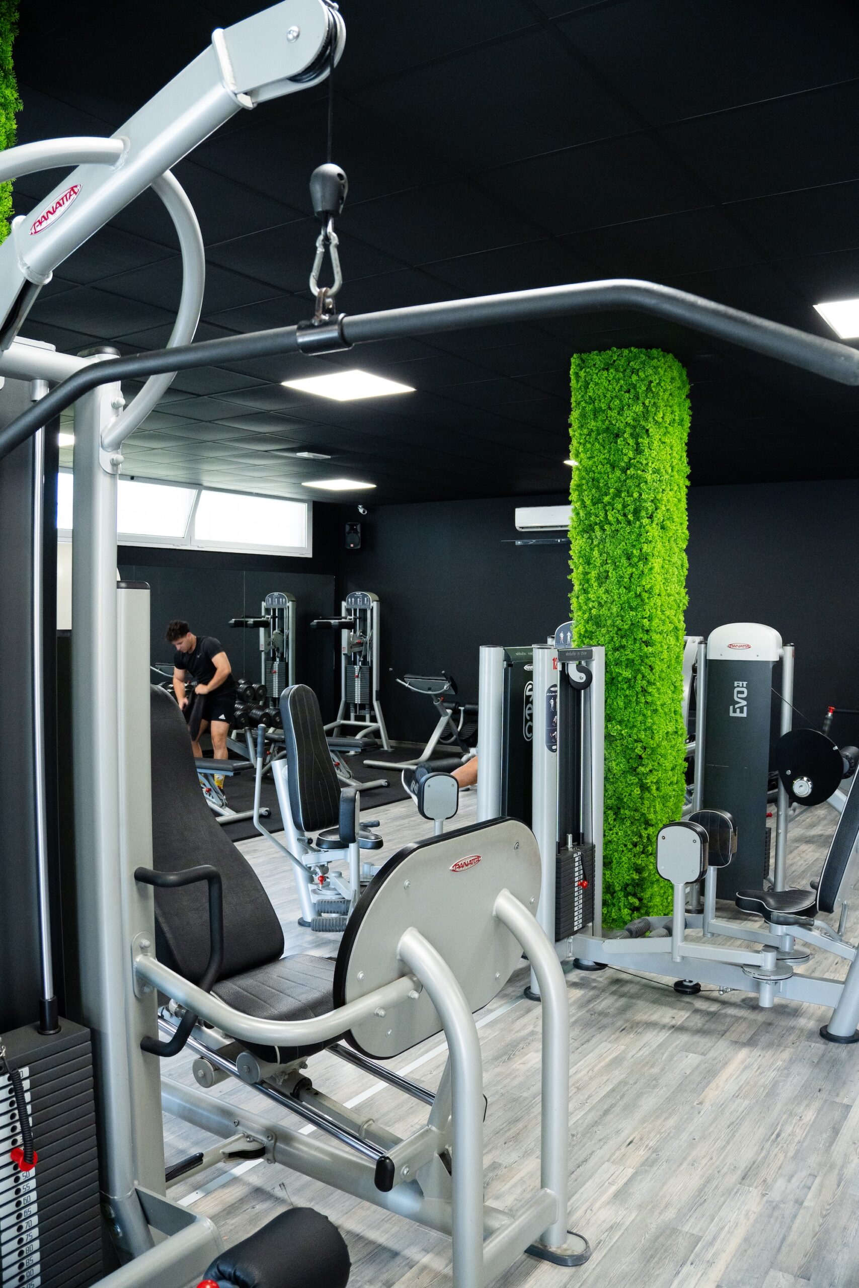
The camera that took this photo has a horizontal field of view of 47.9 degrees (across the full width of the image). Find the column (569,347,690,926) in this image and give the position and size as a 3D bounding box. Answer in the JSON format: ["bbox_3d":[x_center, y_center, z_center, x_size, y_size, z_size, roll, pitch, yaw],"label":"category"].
[{"bbox_3d":[1.070,-0.001,5.190,0.475,2.970,0.475,2,3,34],"label":"column"}]

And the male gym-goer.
[{"bbox_3d":[-1.990,0.585,8.480,0.560,1.550,0.600,3,3,45],"label":"male gym-goer"}]

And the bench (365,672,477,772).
[{"bbox_3d":[0.050,0.775,10.620,0.800,1.000,1.380,2,3,34],"label":"bench"}]

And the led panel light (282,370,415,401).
[{"bbox_3d":[-0.483,-1.553,5.740,0.585,0.030,0.585,2,3,34],"label":"led panel light"}]

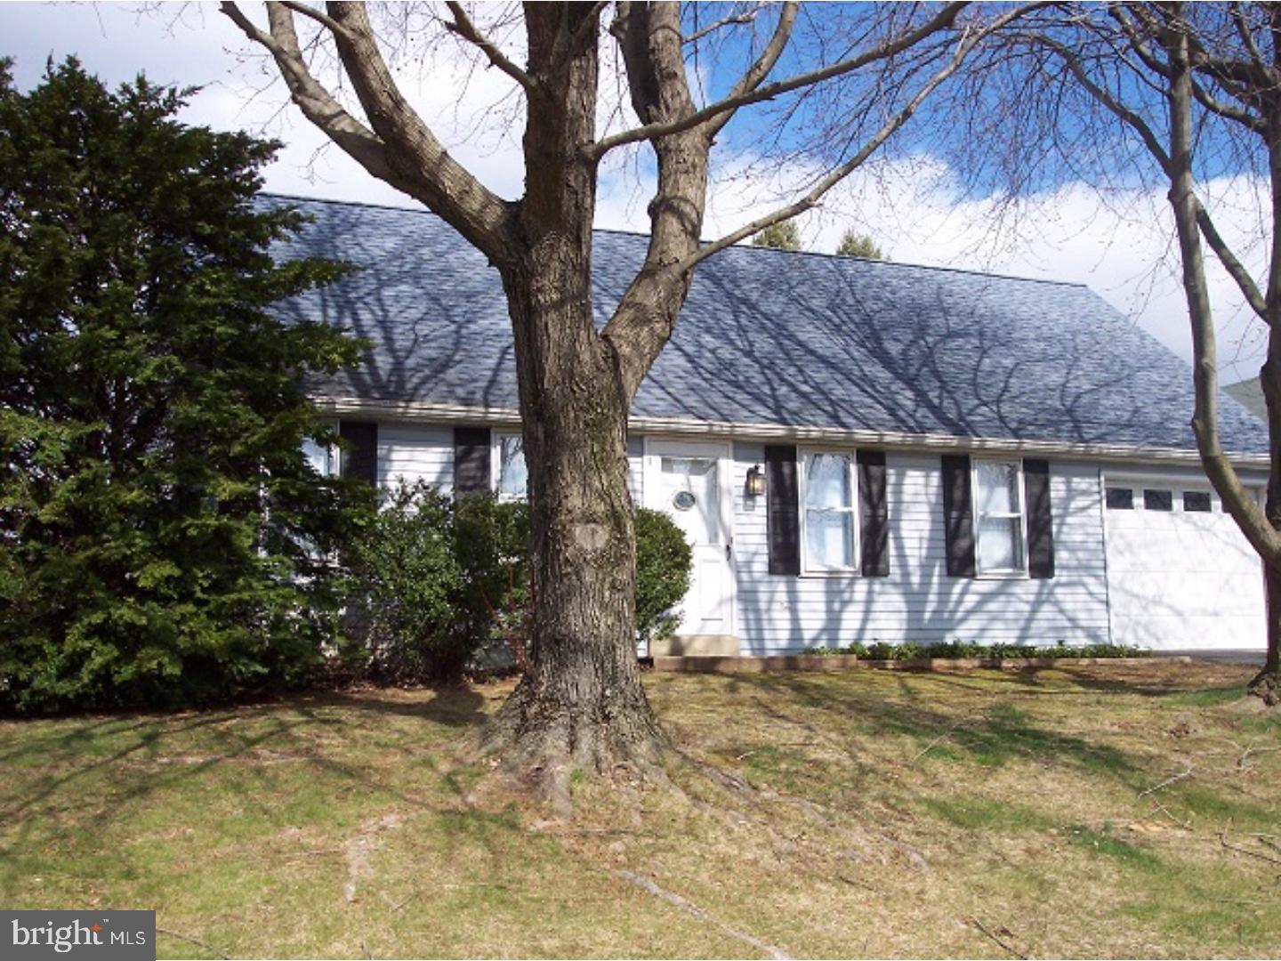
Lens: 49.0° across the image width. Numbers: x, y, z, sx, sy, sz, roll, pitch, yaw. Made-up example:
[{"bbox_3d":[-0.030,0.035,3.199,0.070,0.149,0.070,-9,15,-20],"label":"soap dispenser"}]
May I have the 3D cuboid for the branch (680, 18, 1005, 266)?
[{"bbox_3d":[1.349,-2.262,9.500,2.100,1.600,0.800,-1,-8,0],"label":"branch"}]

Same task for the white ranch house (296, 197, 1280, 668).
[{"bbox_3d":[0.385,-0.454,18.698,14.239,5.745,7.777,2,-9,-22],"label":"white ranch house"}]

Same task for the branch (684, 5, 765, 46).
[{"bbox_3d":[0.583,-3.154,9.750,0.550,0.260,0.250,-1,-8,0],"label":"branch"}]

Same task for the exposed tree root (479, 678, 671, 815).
[{"bbox_3d":[-0.406,1.625,8.700,1.170,0.720,1.150,-1,-8,0],"label":"exposed tree root"}]

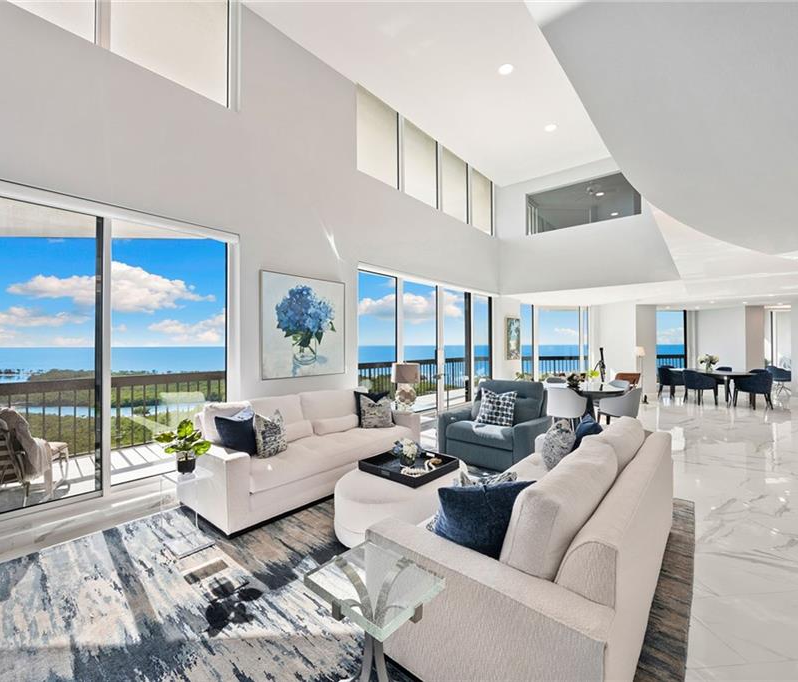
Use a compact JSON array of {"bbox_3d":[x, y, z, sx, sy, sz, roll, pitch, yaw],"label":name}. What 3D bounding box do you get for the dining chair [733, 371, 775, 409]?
[{"bbox_3d":[7.900,1.081,8.260,0.580,0.830,0.580,0,-1,-20],"label":"dining chair"}]

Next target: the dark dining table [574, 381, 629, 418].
[{"bbox_3d":[3.076,1.112,6.070,1.380,0.760,1.380,-1,-1,41],"label":"dark dining table"}]

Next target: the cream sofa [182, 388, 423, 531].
[{"bbox_3d":[-0.870,1.044,3.956,0.967,0.880,2.329,-1,-1,41],"label":"cream sofa"}]

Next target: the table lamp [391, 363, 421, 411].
[{"bbox_3d":[0.100,0.633,5.100,0.400,0.680,0.400,0,-1,0],"label":"table lamp"}]

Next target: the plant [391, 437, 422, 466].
[{"bbox_3d":[0.066,0.908,3.020,0.240,0.215,0.255,0,-1,0],"label":"plant"}]

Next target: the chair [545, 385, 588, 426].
[{"bbox_3d":[2.620,1.094,5.750,0.580,0.800,0.590,0,-1,-38],"label":"chair"}]

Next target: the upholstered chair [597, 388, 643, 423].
[{"bbox_3d":[3.430,1.087,5.676,0.550,0.800,0.570,0,-1,-42],"label":"upholstered chair"}]

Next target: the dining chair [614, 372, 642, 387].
[{"bbox_3d":[4.900,1.105,7.920,0.570,0.800,0.570,0,-1,-32],"label":"dining chair"}]

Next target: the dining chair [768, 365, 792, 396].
[{"bbox_3d":[11.003,1.112,10.651,0.600,0.800,0.620,-1,-1,41],"label":"dining chair"}]

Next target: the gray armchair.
[{"bbox_3d":[1.213,1.004,4.641,1.056,0.960,0.950,-1,-1,40],"label":"gray armchair"}]

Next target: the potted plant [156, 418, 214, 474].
[{"bbox_3d":[-1.576,0.775,2.716,0.360,0.410,0.380,-1,-1,41],"label":"potted plant"}]

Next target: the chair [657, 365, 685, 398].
[{"bbox_3d":[7.250,1.098,9.800,0.580,0.830,0.580,0,-1,7],"label":"chair"}]

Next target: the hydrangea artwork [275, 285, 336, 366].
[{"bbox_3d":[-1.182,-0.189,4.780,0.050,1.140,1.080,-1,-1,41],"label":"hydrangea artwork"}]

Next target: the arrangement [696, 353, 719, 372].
[{"bbox_3d":[7.374,0.512,8.806,0.460,0.500,0.470,-1,-1,41],"label":"arrangement"}]

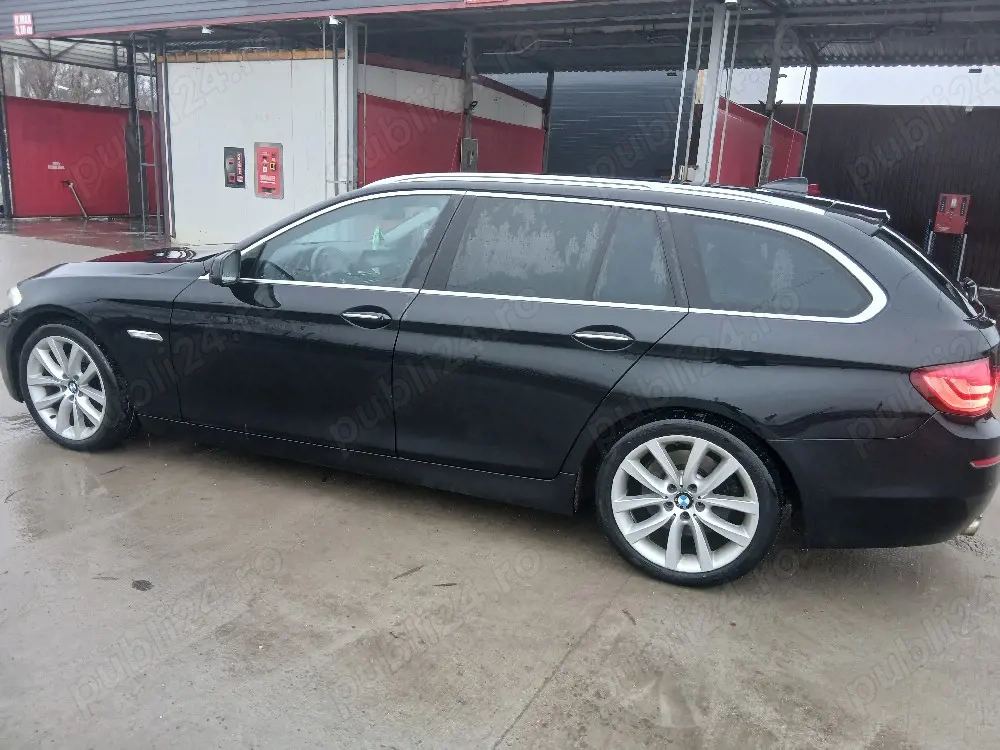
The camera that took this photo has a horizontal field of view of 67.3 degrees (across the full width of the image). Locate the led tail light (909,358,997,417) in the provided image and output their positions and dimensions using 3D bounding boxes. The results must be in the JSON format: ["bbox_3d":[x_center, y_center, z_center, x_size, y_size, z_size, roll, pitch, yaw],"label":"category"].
[{"bbox_3d":[1.469,0.031,2.450,0.275,0.200,0.210,10,16,25],"label":"led tail light"}]

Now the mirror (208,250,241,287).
[{"bbox_3d":[-1.154,-0.444,3.142,0.145,0.155,0.195,7,15,13],"label":"mirror"}]

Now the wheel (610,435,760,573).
[{"bbox_3d":[0.694,0.449,2.789,0.520,0.520,0.210,8,15,19],"label":"wheel"}]

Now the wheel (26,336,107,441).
[{"bbox_3d":[-2.086,0.048,3.749,0.520,0.520,0.210,8,15,20],"label":"wheel"}]

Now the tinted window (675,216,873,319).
[{"bbox_3d":[0.928,-0.378,2.600,0.670,0.350,0.050,7,-7,15],"label":"tinted window"}]

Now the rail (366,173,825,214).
[{"bbox_3d":[0.285,-0.726,2.918,1.830,0.090,0.070,8,15,19],"label":"rail"}]

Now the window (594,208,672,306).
[{"bbox_3d":[0.511,-0.427,2.735,0.285,0.360,0.040,8,-7,18],"label":"window"}]

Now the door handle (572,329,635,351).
[{"bbox_3d":[0.368,-0.131,2.677,0.230,0.065,0.050,8,15,19],"label":"door handle"}]

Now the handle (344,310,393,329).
[{"bbox_3d":[-0.523,-0.227,2.989,0.230,0.065,0.050,9,15,20],"label":"handle"}]

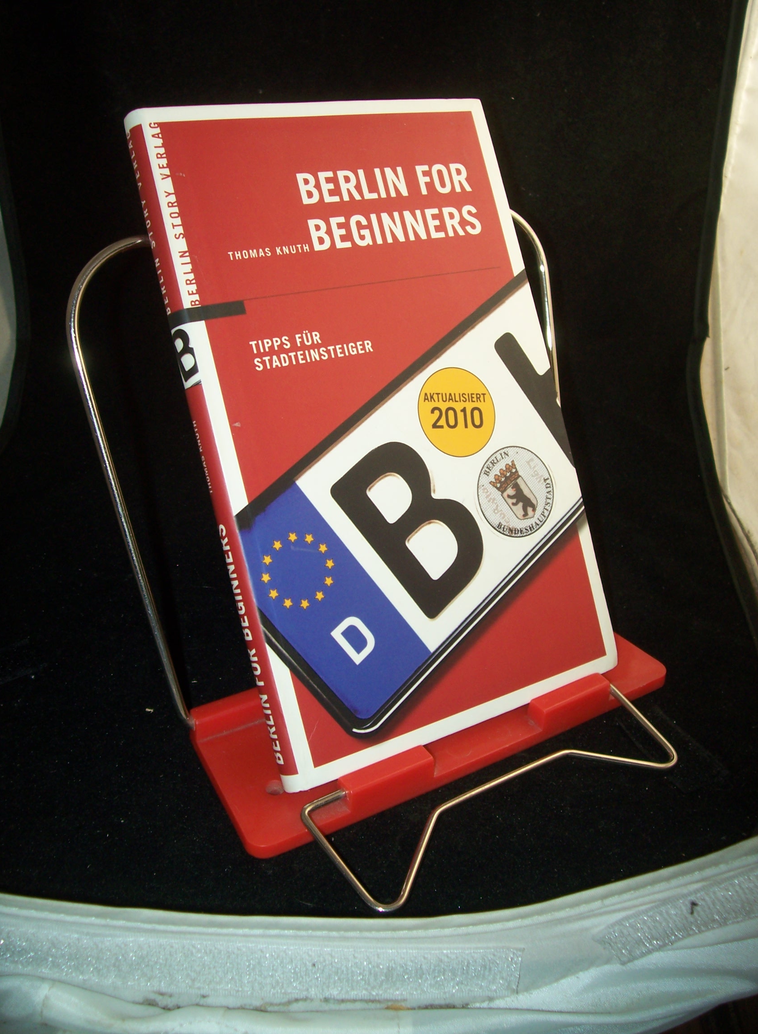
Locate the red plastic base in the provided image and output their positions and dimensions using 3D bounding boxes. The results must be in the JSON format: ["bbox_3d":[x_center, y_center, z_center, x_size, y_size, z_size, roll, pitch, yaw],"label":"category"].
[{"bbox_3d":[0.021,0.059,0.332,0.158,0.014,0.051,-15,38,-29],"label":"red plastic base"}]

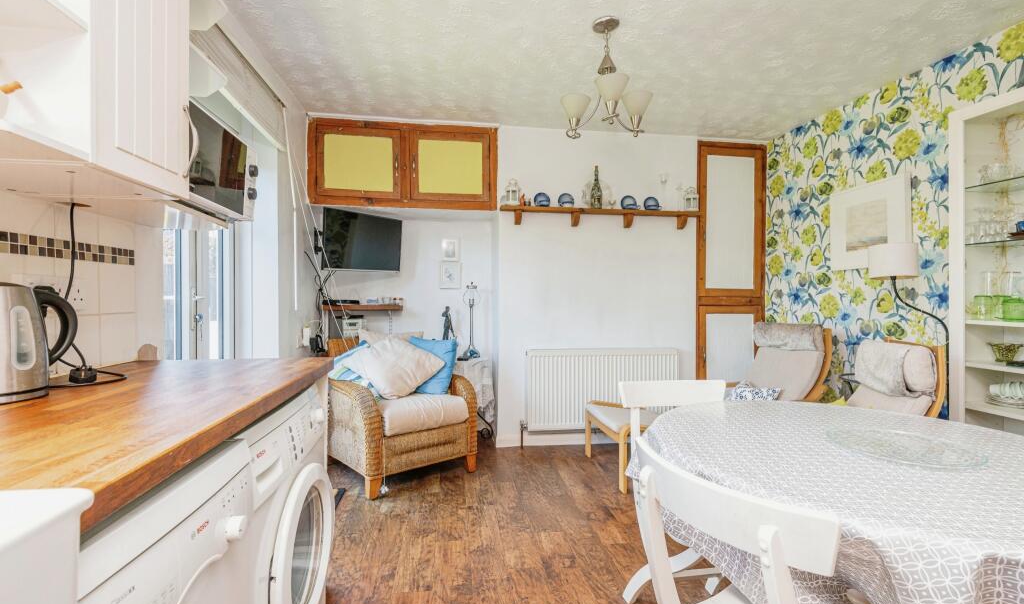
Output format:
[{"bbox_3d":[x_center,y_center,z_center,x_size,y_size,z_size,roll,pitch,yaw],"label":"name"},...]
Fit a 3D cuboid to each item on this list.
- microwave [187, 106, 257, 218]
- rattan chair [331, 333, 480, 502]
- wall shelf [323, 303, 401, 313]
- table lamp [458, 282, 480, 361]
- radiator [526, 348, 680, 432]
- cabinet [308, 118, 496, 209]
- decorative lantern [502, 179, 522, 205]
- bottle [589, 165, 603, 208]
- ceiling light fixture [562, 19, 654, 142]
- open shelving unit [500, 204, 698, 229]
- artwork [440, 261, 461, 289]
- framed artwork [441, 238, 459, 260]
[{"bbox_3d":[-1.038,-0.411,1.378,0.340,0.260,0.445,0,0,-9],"label":"microwave"},{"bbox_3d":[-0.774,0.682,3.042,0.730,0.830,0.820,0,0,-39],"label":"rattan chair"},{"bbox_3d":[-1.170,0.049,3.632,0.610,0.045,0.200,0,0,-8],"label":"wall shelf"},{"bbox_3d":[-0.323,0.147,3.624,0.155,0.622,0.155,0,0,-8],"label":"table lamp"},{"bbox_3d":[0.692,0.652,3.462,1.190,0.600,0.095,0,0,-8],"label":"radiator"},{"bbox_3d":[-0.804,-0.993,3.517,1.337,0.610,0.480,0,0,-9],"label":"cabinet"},{"bbox_3d":[0.011,-0.803,3.341,0.112,0.200,0.108,0,0,-8],"label":"decorative lantern"},{"bbox_3d":[0.632,-0.867,3.428,0.082,0.316,0.082,0,0,-8],"label":"bottle"},{"bbox_3d":[0.470,-1.046,2.100,0.455,0.520,0.425,0,0,-8],"label":"ceiling light fixture"},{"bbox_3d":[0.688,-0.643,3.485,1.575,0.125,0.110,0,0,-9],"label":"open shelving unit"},{"bbox_3d":[-0.520,-0.222,3.855,0.170,0.225,0.020,0,0,-9],"label":"artwork"},{"bbox_3d":[-0.529,-0.440,3.852,0.145,0.195,0.020,0,0,-9],"label":"framed artwork"}]

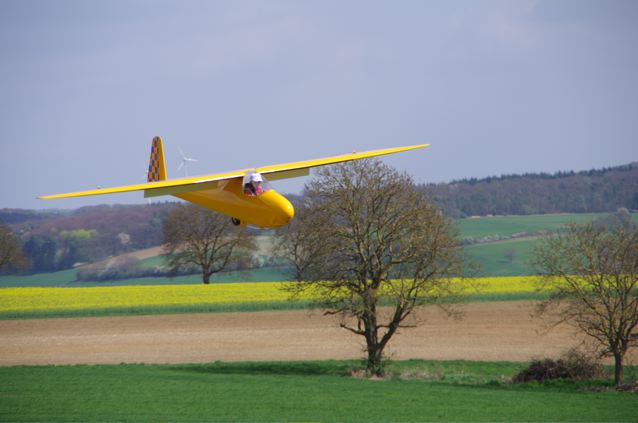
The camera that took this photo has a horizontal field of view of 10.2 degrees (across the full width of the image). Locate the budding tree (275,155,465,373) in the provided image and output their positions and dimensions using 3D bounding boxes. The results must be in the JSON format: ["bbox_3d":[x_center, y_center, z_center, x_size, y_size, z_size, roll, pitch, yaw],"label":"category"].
[{"bbox_3d":[2.450,2.660,170.000,9.130,10.370,9.000,0,0,0],"label":"budding tree"}]

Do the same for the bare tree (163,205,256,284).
[{"bbox_3d":[-11.030,3.430,360.000,9.470,8.260,9.200,0,0,0],"label":"bare tree"}]

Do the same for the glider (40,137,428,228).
[{"bbox_3d":[-2.215,-0.573,77.870,10.400,1.650,5.550,-8,11,-37],"label":"glider"}]

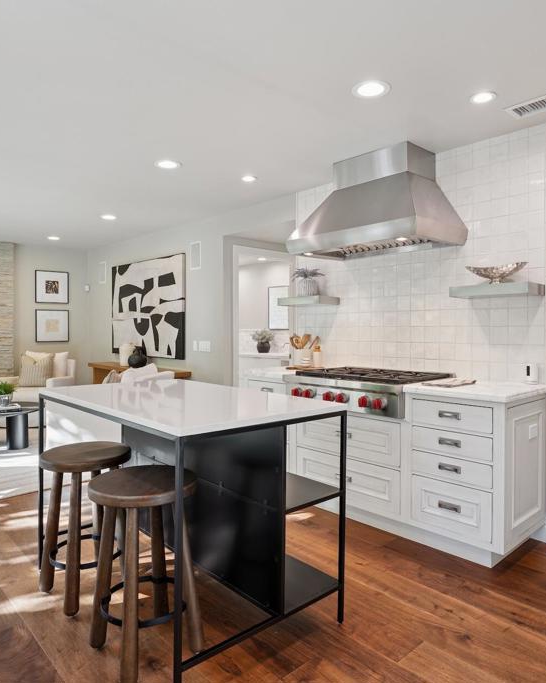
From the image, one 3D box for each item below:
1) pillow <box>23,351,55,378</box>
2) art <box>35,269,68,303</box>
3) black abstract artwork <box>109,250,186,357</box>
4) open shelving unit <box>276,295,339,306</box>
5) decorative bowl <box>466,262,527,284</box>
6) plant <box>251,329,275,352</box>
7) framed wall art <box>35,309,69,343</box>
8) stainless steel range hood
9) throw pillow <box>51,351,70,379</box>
[{"bbox_3d":[-3.079,0.359,5.950,0.450,0.450,0.160,1,-11,20],"label":"pillow"},{"bbox_3d":[-3.316,-0.813,6.848,0.466,0.491,0.035,-2,3,-38],"label":"art"},{"bbox_3d":[-1.706,-0.435,6.084,0.045,1.260,1.830,-1,2,-45],"label":"black abstract artwork"},{"bbox_3d":[0.297,-0.330,3.864,0.250,0.070,0.475,-1,2,-43],"label":"open shelving unit"},{"bbox_3d":[1.345,-0.399,2.749,0.170,0.130,0.360,-1,2,-43],"label":"decorative bowl"},{"bbox_3d":[-0.123,-0.001,5.885,0.290,0.300,0.290,0,2,0],"label":"plant"},{"bbox_3d":[-3.319,-0.230,6.865,0.462,0.484,0.035,-2,3,-38],"label":"framed wall art"},{"bbox_3d":[0.700,-0.964,3.165,0.614,0.649,1.028,-2,3,-43],"label":"stainless steel range hood"},{"bbox_3d":[-2.898,0.350,6.120,0.450,0.450,0.160,1,-11,20],"label":"throw pillow"}]

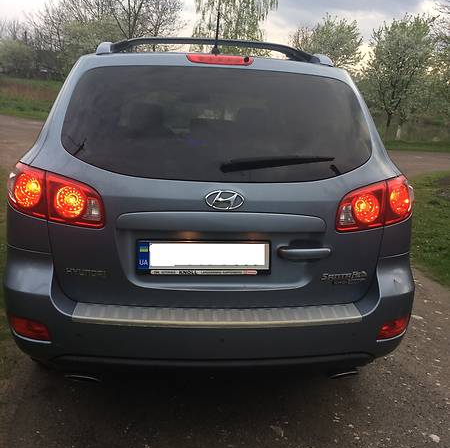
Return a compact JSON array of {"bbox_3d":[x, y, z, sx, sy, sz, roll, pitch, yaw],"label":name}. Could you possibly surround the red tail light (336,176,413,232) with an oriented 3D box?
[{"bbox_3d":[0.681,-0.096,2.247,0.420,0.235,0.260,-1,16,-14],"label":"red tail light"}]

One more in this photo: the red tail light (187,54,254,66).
[{"bbox_3d":[-0.017,-0.721,2.222,0.305,0.055,0.060,1,15,-6],"label":"red tail light"}]

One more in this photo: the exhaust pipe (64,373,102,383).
[{"bbox_3d":[-0.629,0.659,2.288,0.150,0.075,0.200,1,15,-6],"label":"exhaust pipe"}]

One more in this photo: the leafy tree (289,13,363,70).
[{"bbox_3d":[3.531,-5.253,17.923,3.000,4.200,3.000,1,15,-6],"label":"leafy tree"}]

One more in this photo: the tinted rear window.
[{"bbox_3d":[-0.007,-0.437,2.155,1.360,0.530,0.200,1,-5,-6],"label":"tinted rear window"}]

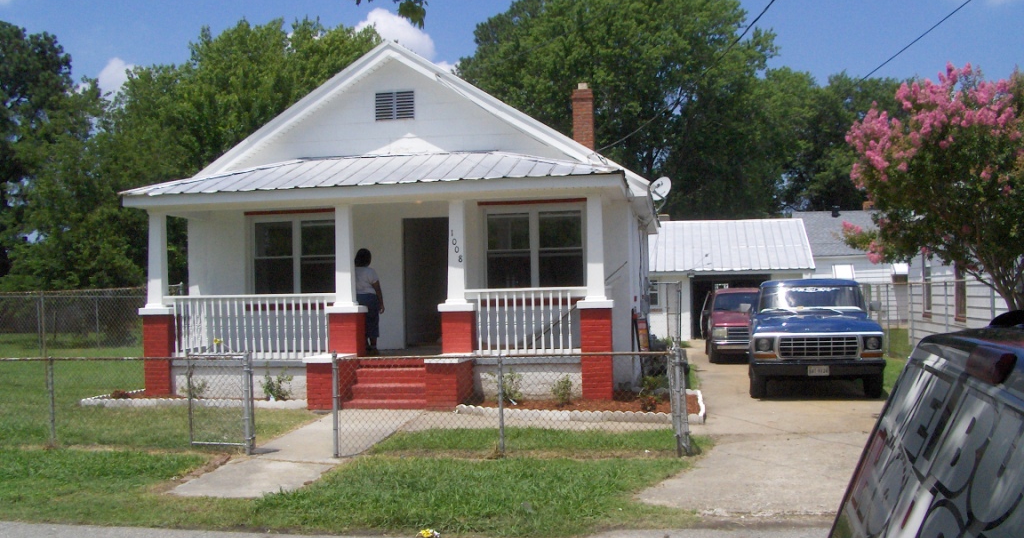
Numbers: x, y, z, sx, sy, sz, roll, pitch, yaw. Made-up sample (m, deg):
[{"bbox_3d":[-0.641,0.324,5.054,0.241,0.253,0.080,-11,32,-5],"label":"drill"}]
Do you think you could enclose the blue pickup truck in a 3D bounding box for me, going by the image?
[{"bbox_3d":[5.150,1.141,18.300,2.020,1.800,5.250,-1,-1,10],"label":"blue pickup truck"}]

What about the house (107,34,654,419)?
[{"bbox_3d":[-1.120,-0.722,19.300,7.600,5.400,12.000,-1,-1,10],"label":"house"}]

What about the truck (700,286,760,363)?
[{"bbox_3d":[5.690,1.325,25.200,1.820,1.700,4.800,-1,-1,11],"label":"truck"}]

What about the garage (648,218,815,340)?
[{"bbox_3d":[7.330,0.347,37.300,6.300,4.100,6.600,-1,-1,10],"label":"garage"}]

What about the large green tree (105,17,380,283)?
[{"bbox_3d":[-9.200,-3.160,36.000,10.200,11.500,9.500,-1,-1,10],"label":"large green tree"}]

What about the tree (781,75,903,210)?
[{"bbox_3d":[17.000,-3.977,53.000,9.000,13.000,9.000,-1,-1,10],"label":"tree"}]

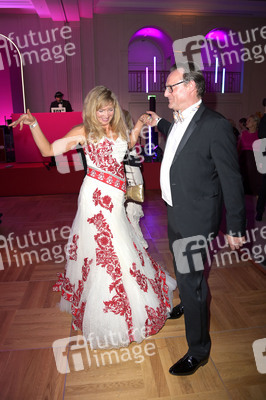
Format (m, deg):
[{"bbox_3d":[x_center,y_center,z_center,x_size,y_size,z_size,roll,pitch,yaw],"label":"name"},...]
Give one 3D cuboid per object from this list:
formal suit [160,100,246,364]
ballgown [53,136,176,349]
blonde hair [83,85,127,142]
[{"bbox_3d":[0.420,0.210,1.685,0.500,1.530,0.620,-5,14,-22],"label":"formal suit"},{"bbox_3d":[-0.140,0.242,2.072,1.000,1.390,0.870,-3,13,-14],"label":"ballgown"},{"bbox_3d":[-0.190,-0.571,1.789,0.300,0.370,0.280,-3,13,-12],"label":"blonde hair"}]

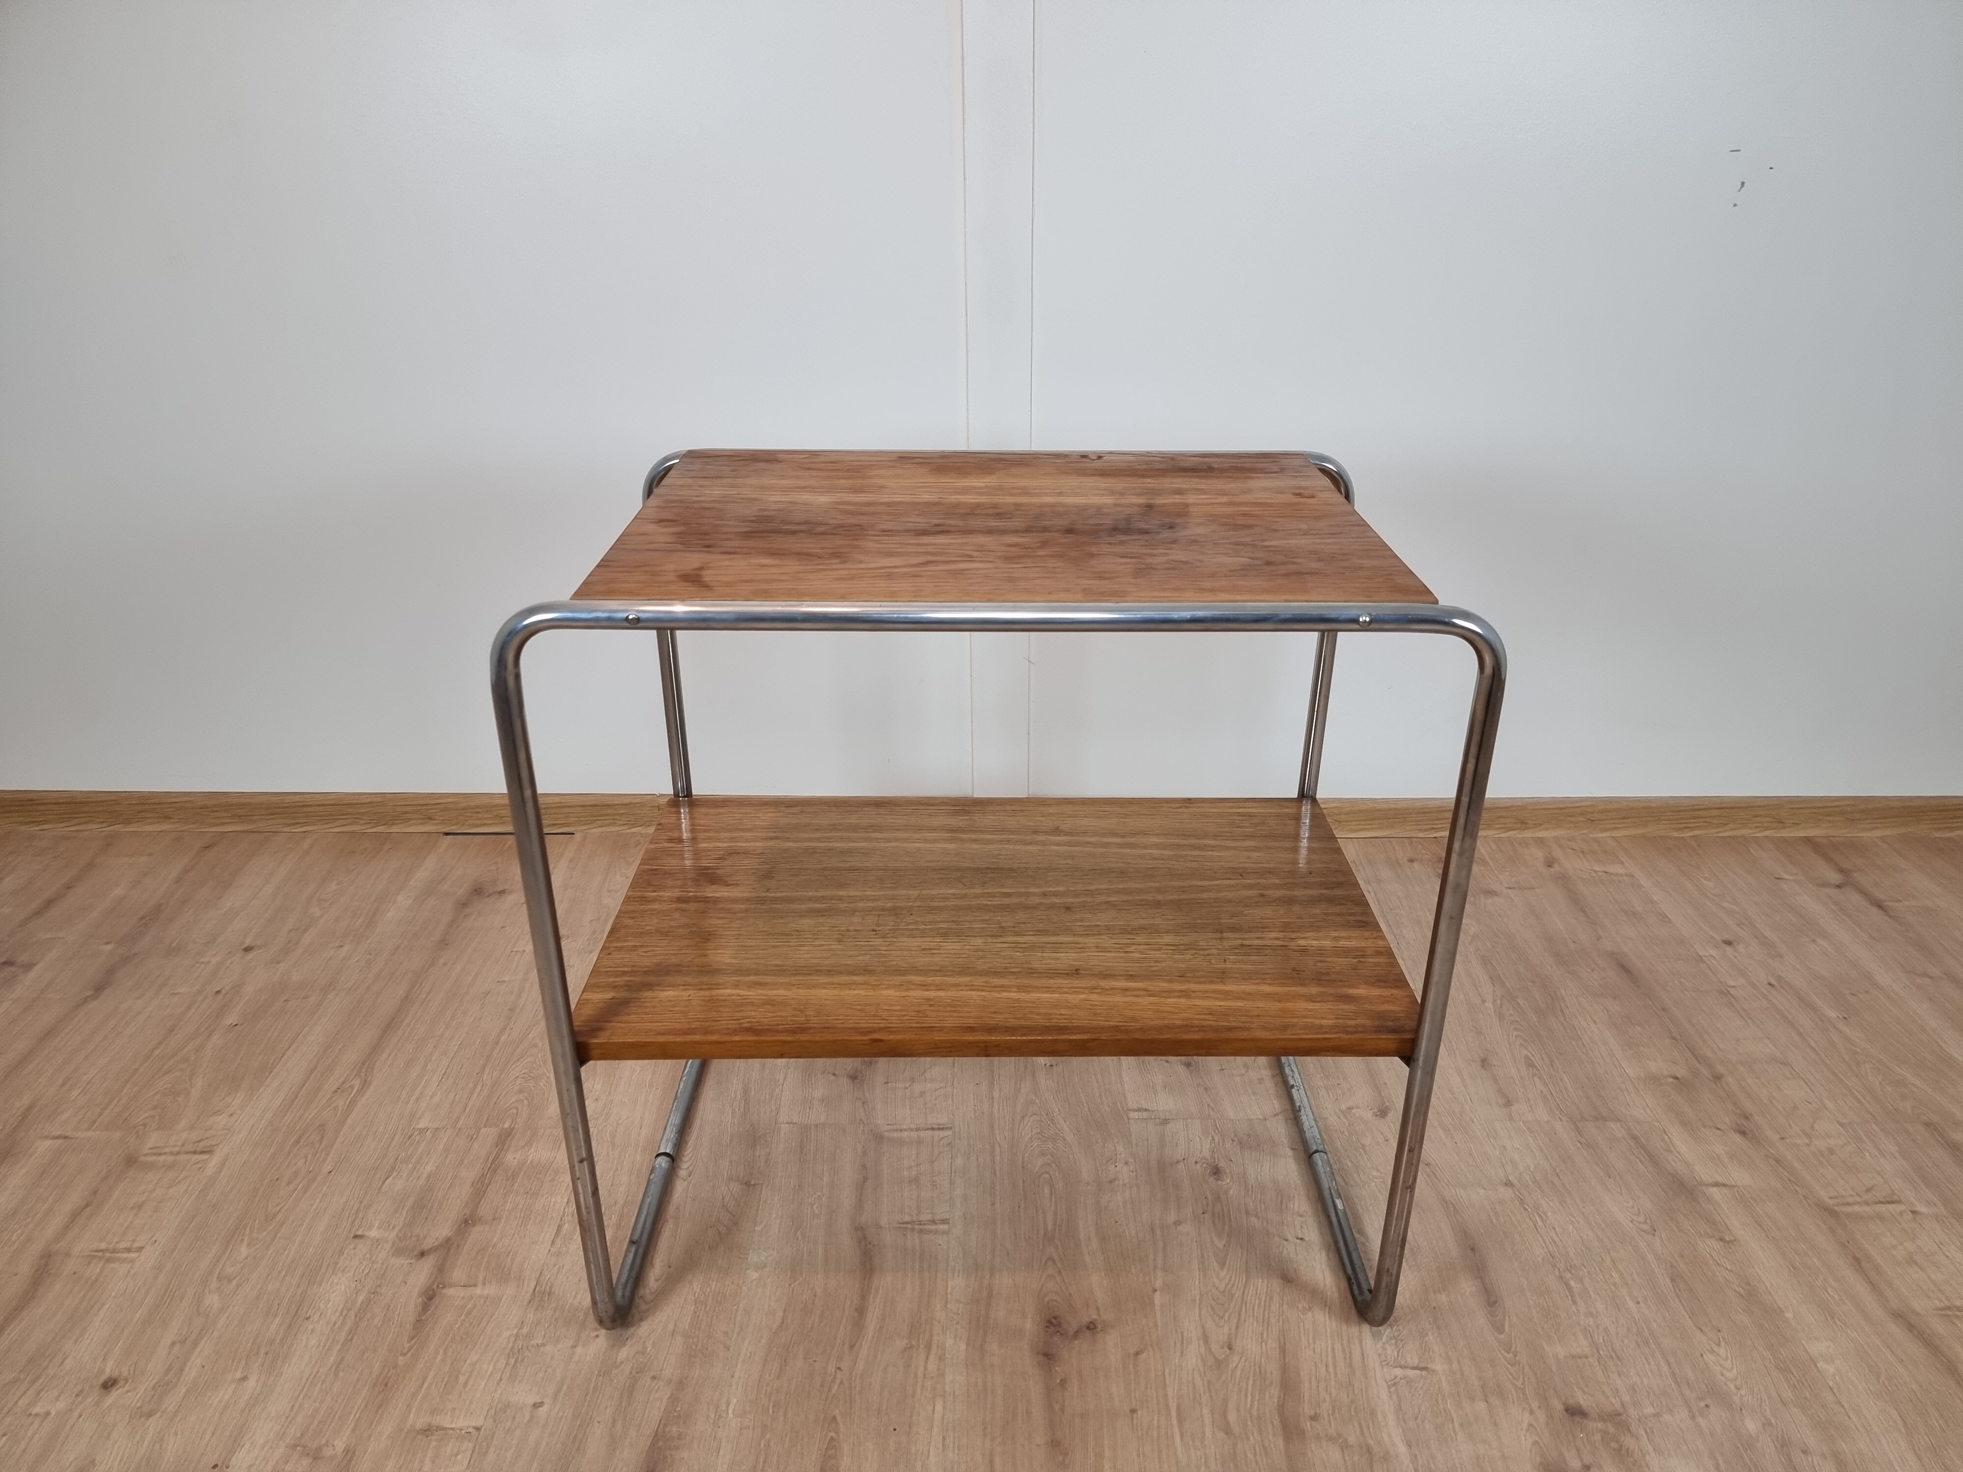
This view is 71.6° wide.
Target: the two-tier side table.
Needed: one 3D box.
[{"bbox_3d":[0.013,0.133,1.267,0.700,0.699,0.468,0,25,0],"label":"two-tier side table"}]

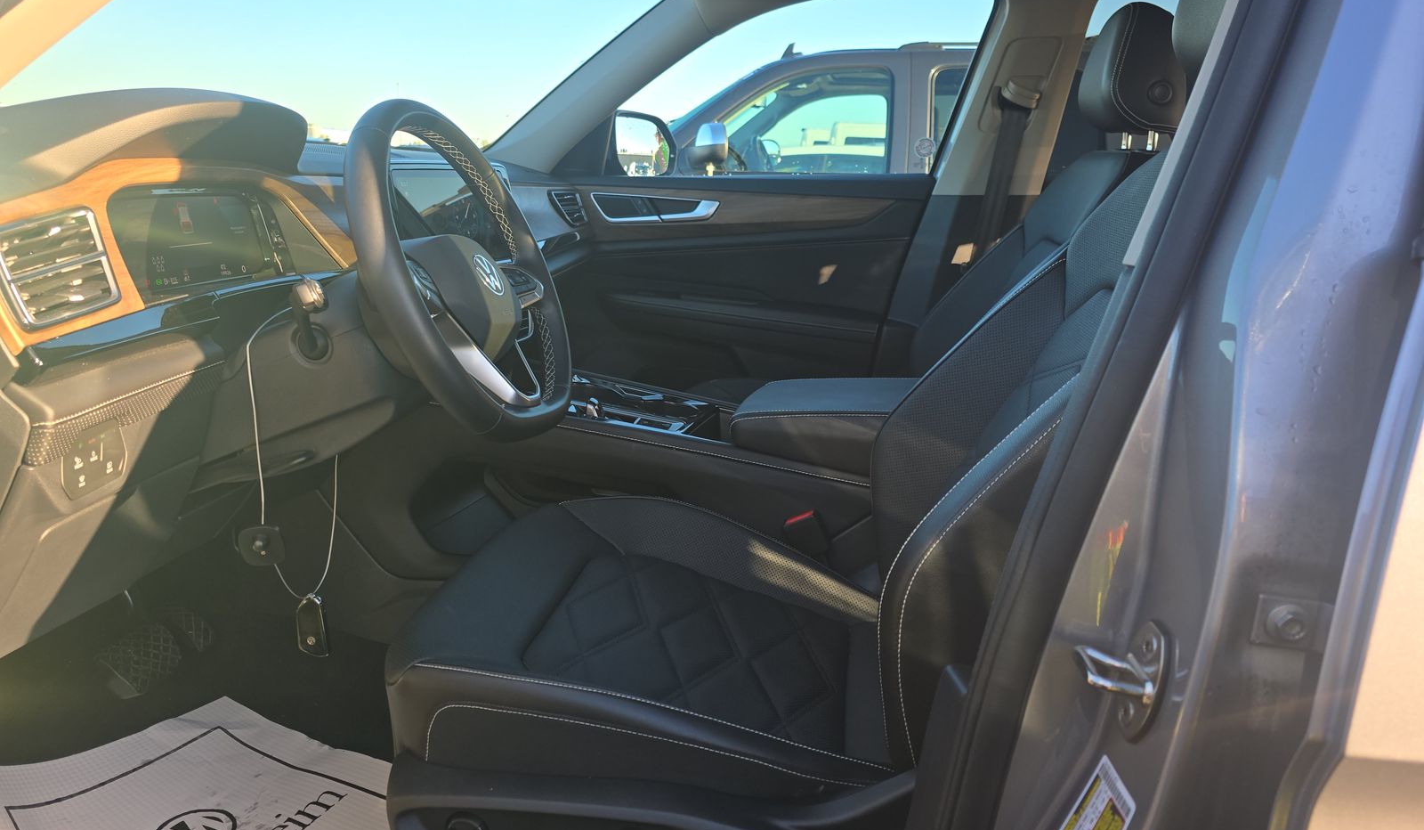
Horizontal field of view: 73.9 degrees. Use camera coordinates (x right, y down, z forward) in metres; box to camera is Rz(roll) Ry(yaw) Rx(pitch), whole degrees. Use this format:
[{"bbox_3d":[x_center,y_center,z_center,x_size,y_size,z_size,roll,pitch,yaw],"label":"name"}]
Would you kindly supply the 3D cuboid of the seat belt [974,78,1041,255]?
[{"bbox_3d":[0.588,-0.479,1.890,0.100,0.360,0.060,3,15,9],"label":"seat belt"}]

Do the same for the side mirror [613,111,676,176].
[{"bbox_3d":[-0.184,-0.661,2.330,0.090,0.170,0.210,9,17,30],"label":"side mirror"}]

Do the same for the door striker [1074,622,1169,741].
[{"bbox_3d":[0.219,0.139,0.503,0.042,0.068,0.036,3,15,9],"label":"door striker"}]

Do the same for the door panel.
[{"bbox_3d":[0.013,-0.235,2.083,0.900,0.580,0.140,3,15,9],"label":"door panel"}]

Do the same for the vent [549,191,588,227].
[{"bbox_3d":[-0.301,-0.443,2.028,0.040,0.078,0.125,-8,13,12],"label":"vent"}]

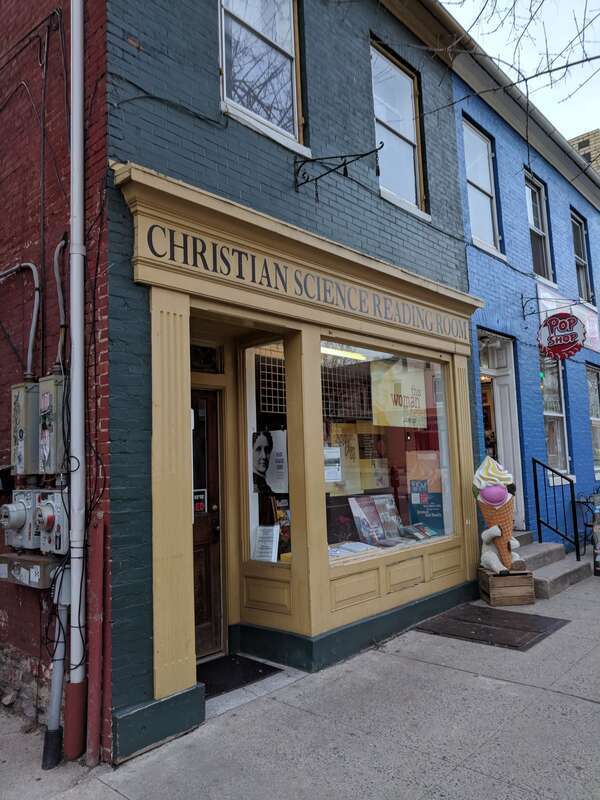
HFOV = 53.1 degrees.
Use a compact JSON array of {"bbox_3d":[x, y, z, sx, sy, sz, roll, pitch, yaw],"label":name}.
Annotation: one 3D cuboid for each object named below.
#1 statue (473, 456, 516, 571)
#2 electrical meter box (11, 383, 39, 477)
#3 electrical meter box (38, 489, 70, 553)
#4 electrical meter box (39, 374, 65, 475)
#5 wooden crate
[{"bbox_3d":[2.139,1.247,6.595,0.460,1.230,0.460,2,-7,-34],"label":"statue"},{"bbox_3d":[-1.776,0.191,3.946,0.200,0.590,0.140,-7,-8,41],"label":"electrical meter box"},{"bbox_3d":[-1.443,0.719,3.560,0.300,0.360,0.220,-7,-8,41],"label":"electrical meter box"},{"bbox_3d":[-1.479,0.157,3.684,0.205,0.585,0.140,-7,-8,41],"label":"electrical meter box"},{"bbox_3d":[2.229,2.016,6.496,0.464,0.315,0.352,-2,-6,-1],"label":"wooden crate"}]

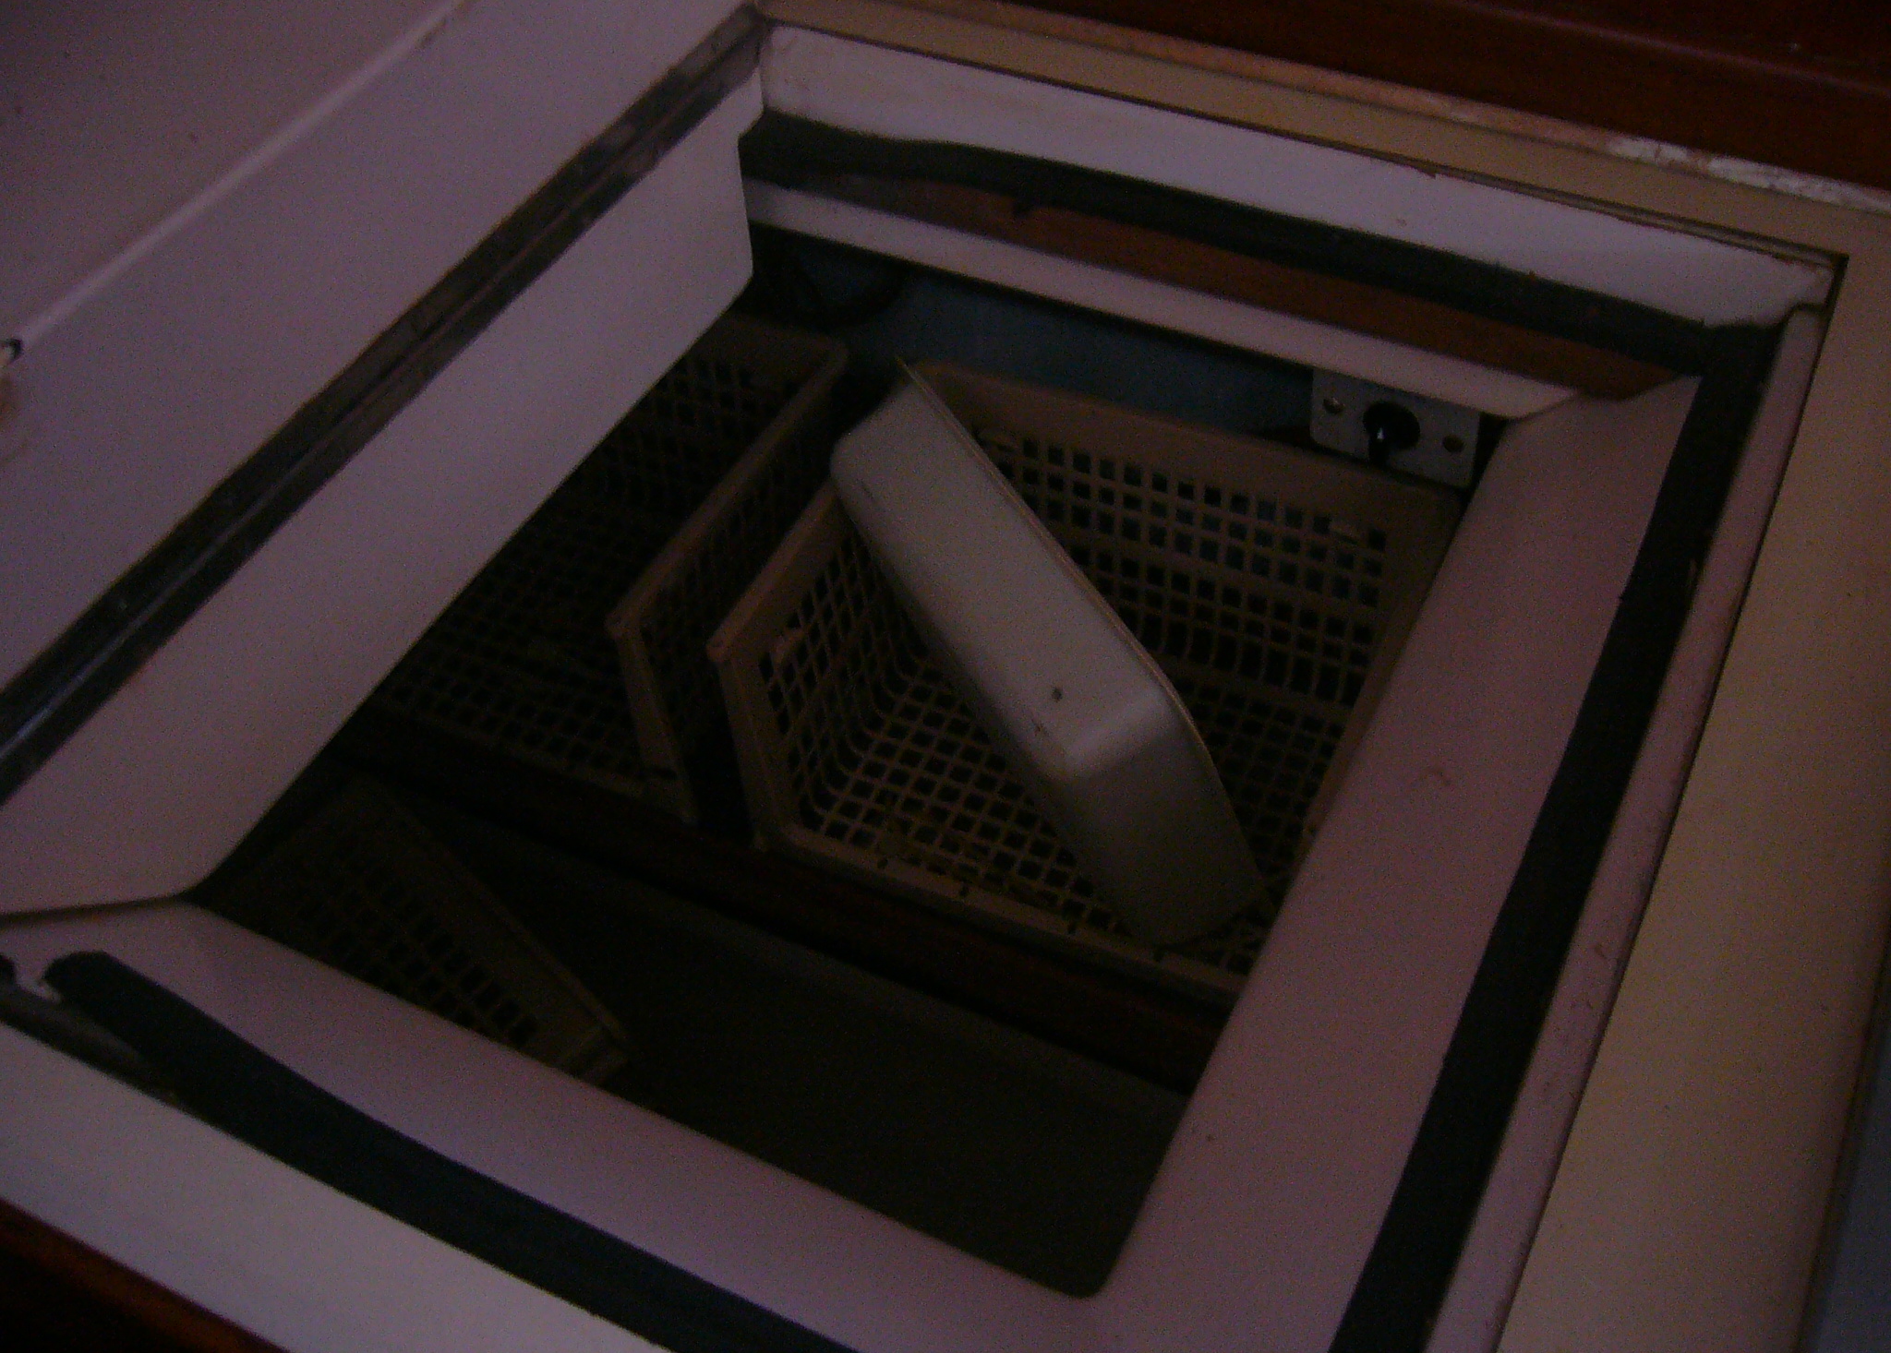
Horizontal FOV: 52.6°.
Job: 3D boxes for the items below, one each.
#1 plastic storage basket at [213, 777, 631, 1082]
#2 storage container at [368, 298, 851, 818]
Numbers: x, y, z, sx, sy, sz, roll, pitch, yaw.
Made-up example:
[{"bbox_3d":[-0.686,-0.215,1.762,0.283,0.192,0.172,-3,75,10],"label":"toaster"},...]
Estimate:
[{"bbox_3d":[-0.301,0.223,1.174,0.213,0.283,0.151,43,75,11],"label":"plastic storage basket"},{"bbox_3d":[-0.209,-0.087,1.020,0.283,0.151,0.213,18,53,22],"label":"storage container"}]

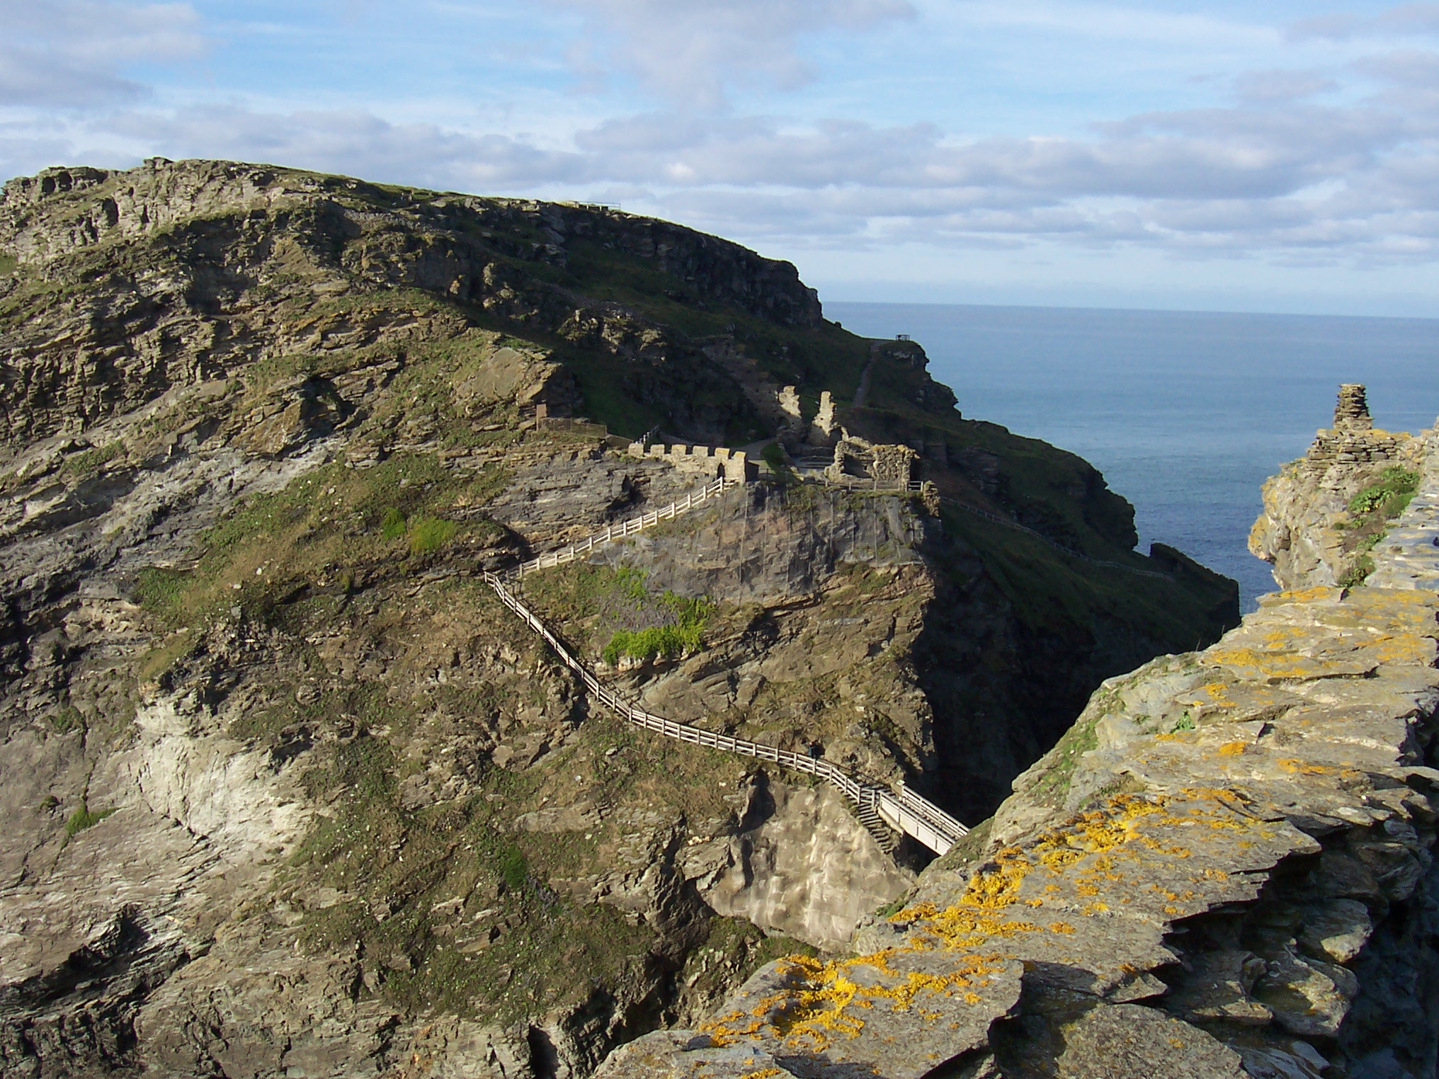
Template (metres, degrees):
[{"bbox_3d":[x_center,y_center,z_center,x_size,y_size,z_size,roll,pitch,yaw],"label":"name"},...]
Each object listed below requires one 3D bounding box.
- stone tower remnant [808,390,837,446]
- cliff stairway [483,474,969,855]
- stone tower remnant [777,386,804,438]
[{"bbox_3d":[9.500,-11.200,141.500,2.500,5.000,1.700,2,9,3],"label":"stone tower remnant"},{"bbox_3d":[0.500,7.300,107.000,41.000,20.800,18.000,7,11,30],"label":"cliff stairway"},{"bbox_3d":[6.600,-11.800,143.000,2.300,5.000,1.700,2,9,3],"label":"stone tower remnant"}]

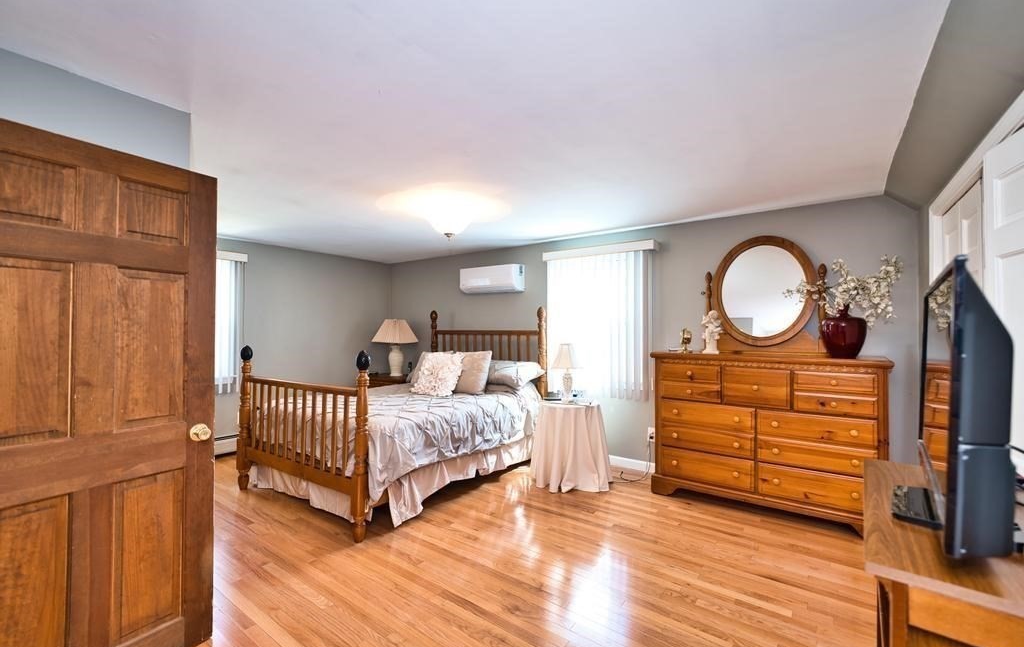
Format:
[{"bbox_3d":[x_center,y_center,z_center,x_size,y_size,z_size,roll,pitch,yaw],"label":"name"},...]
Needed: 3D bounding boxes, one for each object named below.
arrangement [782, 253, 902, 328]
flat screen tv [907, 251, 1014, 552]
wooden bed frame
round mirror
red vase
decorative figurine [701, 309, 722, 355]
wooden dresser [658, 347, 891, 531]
[{"bbox_3d":[2.300,-0.215,2.790,0.650,0.490,0.400,0,-1,35],"label":"arrangement"},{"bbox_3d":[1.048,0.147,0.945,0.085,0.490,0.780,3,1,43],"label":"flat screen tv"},{"bbox_3d":[-0.954,0.596,3.838,1.660,1.575,2.250,-1,-1,35],"label":"wooden bed frame"},{"bbox_3d":[1.951,-0.250,3.111,0.700,0.868,0.050,-1,-5,35],"label":"round mirror"},{"bbox_3d":[2.330,0.066,2.790,0.245,0.360,0.245,0,-1,35],"label":"red vase"},{"bbox_3d":[1.586,0.074,3.157,0.155,0.352,0.130,-1,-1,35],"label":"decorative figurine"},{"bbox_3d":[1.846,0.810,2.997,1.445,1.115,0.440,-1,-1,35],"label":"wooden dresser"}]

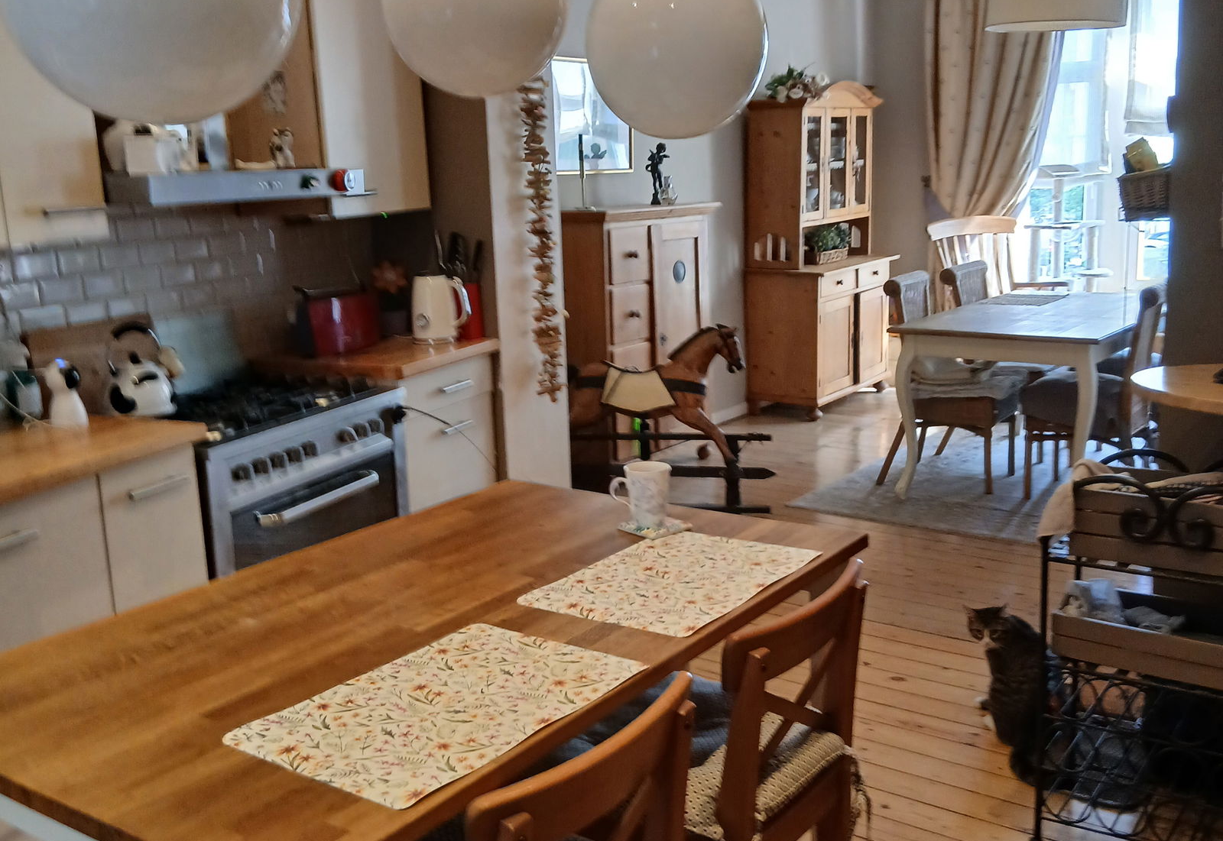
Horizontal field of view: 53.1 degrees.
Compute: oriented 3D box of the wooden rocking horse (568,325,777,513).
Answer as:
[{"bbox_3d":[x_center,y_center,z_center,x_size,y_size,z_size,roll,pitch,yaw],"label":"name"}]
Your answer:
[{"bbox_3d":[0.136,-0.001,5.410,1.190,0.840,0.360,1,12,12],"label":"wooden rocking horse"}]

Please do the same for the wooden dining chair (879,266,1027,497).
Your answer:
[{"bbox_3d":[1.570,-0.196,5.654,0.560,0.970,0.465,6,14,34],"label":"wooden dining chair"}]

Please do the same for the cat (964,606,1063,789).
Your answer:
[{"bbox_3d":[1.053,0.682,3.164,0.190,0.360,0.360,-9,13,-28],"label":"cat"}]

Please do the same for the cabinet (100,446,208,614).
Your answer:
[{"bbox_3d":[-1.400,0.502,3.242,0.600,0.880,0.310,3,13,25],"label":"cabinet"}]

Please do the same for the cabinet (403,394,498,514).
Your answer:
[{"bbox_3d":[-0.818,0.240,4.561,0.560,0.700,0.600,4,13,25],"label":"cabinet"}]

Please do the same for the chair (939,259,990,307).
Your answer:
[{"bbox_3d":[1.988,-0.315,6.154,0.560,0.970,0.465,6,14,34],"label":"chair"}]

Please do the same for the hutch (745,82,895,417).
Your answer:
[{"bbox_3d":[1.297,-1.066,7.482,0.496,1.945,1.204,6,14,33],"label":"hutch"}]

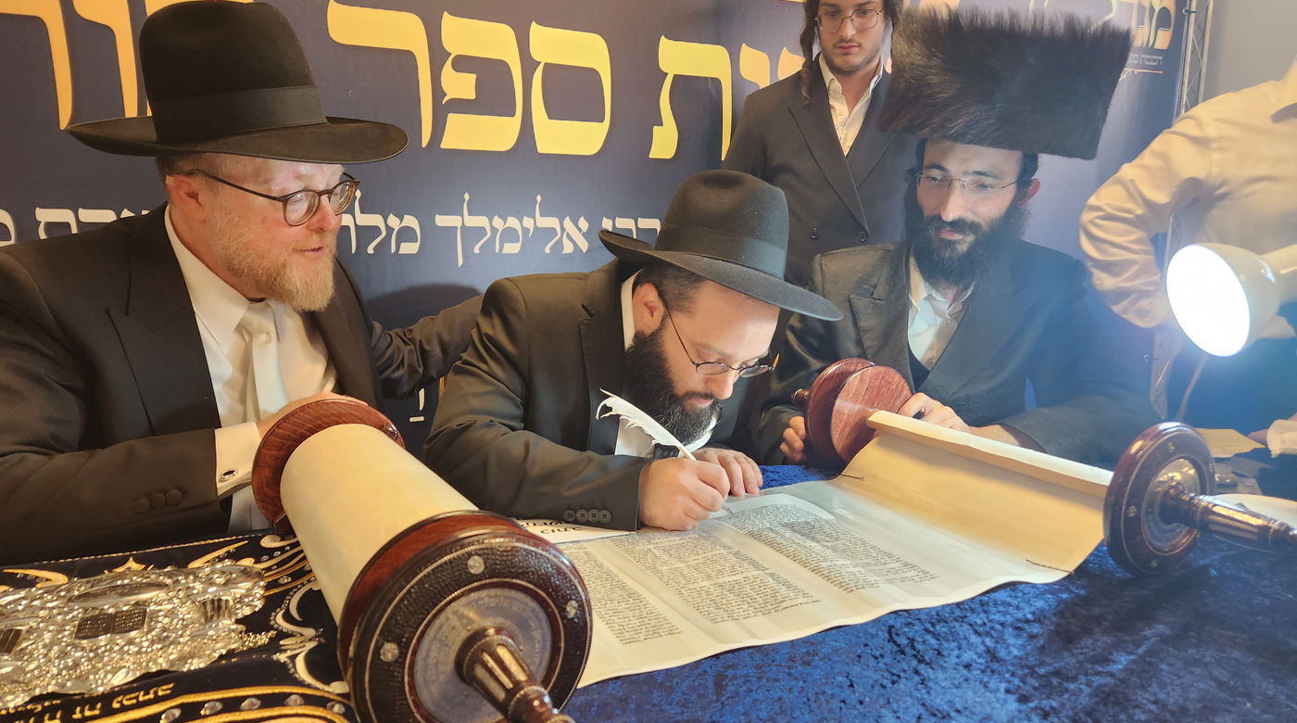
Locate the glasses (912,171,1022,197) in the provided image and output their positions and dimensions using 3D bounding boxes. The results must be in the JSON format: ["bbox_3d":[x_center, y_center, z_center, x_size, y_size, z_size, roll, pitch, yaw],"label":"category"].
[{"bbox_3d":[0.506,-0.285,1.327,0.140,0.040,0.140,9,23,41],"label":"glasses"}]

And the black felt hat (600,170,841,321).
[{"bbox_3d":[0.107,-0.172,1.215,0.365,0.150,0.330,20,12,37],"label":"black felt hat"}]

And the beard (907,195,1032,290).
[{"bbox_3d":[0.487,-0.181,1.315,0.150,0.135,0.110,9,23,41],"label":"beard"}]

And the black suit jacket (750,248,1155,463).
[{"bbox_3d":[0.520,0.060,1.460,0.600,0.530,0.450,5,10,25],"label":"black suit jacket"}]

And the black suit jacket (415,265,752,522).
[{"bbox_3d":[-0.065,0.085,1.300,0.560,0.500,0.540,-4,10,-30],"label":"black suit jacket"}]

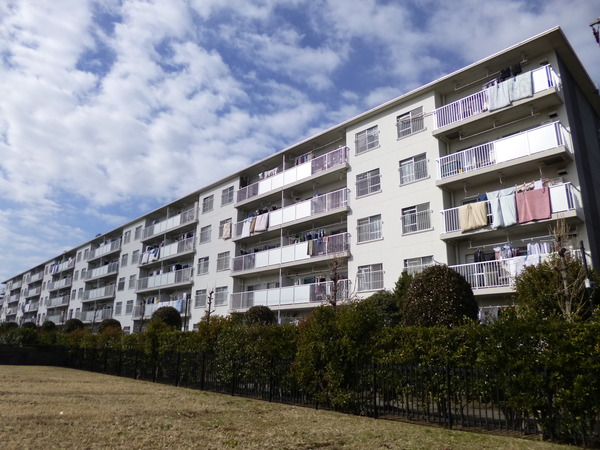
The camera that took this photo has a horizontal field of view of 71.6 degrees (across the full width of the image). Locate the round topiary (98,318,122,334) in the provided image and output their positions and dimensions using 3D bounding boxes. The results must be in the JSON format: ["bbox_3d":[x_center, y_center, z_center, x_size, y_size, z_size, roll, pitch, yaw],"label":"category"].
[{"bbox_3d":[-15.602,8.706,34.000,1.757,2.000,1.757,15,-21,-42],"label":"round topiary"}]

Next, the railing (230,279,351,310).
[{"bbox_3d":[-0.784,4.796,26.818,1.177,1.375,11.209,15,-21,-42],"label":"railing"}]

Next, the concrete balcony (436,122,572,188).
[{"bbox_3d":[8.973,-2.867,18.769,1.300,1.350,5.414,15,-21,-42],"label":"concrete balcony"}]

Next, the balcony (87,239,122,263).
[{"bbox_3d":[-24.031,3.447,52.484,1.250,1.320,11.257,15,-21,-42],"label":"balcony"}]

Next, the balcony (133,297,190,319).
[{"bbox_3d":[-12.474,7.940,38.483,1.177,1.375,11.194,15,-21,-42],"label":"balcony"}]

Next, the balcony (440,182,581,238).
[{"bbox_3d":[8.872,-0.343,17.929,1.177,1.375,5.414,15,-21,-42],"label":"balcony"}]

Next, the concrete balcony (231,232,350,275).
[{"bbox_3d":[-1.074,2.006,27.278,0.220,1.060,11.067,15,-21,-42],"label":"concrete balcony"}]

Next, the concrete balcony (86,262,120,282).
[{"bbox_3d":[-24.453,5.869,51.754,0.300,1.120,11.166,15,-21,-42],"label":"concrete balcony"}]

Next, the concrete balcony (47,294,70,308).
[{"bbox_3d":[-35.853,11.712,62.925,1.250,1.320,11.637,15,-21,-42],"label":"concrete balcony"}]

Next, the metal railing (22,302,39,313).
[{"bbox_3d":[-47.631,14.955,74.892,1.300,1.350,11.366,15,-21,-42],"label":"metal railing"}]

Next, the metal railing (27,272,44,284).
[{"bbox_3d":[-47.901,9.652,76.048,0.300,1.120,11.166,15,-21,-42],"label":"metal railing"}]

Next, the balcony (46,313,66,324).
[{"bbox_3d":[-35.795,14.210,61.755,1.177,1.375,11.229,15,-21,-42],"label":"balcony"}]

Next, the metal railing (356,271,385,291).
[{"bbox_3d":[3.713,2.952,21.803,0.170,0.983,1.757,15,-21,-42],"label":"metal railing"}]

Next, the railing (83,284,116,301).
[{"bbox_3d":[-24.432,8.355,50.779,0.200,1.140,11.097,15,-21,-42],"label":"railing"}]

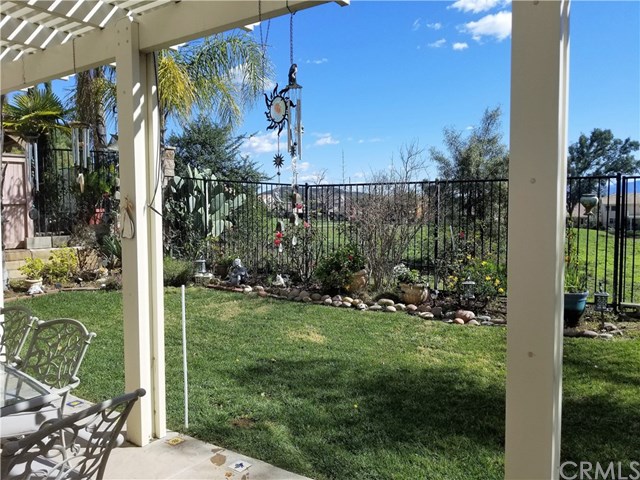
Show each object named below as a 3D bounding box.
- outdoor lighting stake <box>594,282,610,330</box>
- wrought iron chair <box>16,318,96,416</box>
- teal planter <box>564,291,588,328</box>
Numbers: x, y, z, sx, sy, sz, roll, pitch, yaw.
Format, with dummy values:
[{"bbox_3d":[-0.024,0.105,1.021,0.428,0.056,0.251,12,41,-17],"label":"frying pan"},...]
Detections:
[{"bbox_3d":[3.357,0.786,5.685,0.150,0.575,0.150,2,4,31],"label":"outdoor lighting stake"},{"bbox_3d":[-1.575,0.912,2.477,0.600,0.910,0.630,2,4,34],"label":"wrought iron chair"},{"bbox_3d":[2.997,0.833,5.789,0.430,0.415,0.430,2,4,31],"label":"teal planter"}]

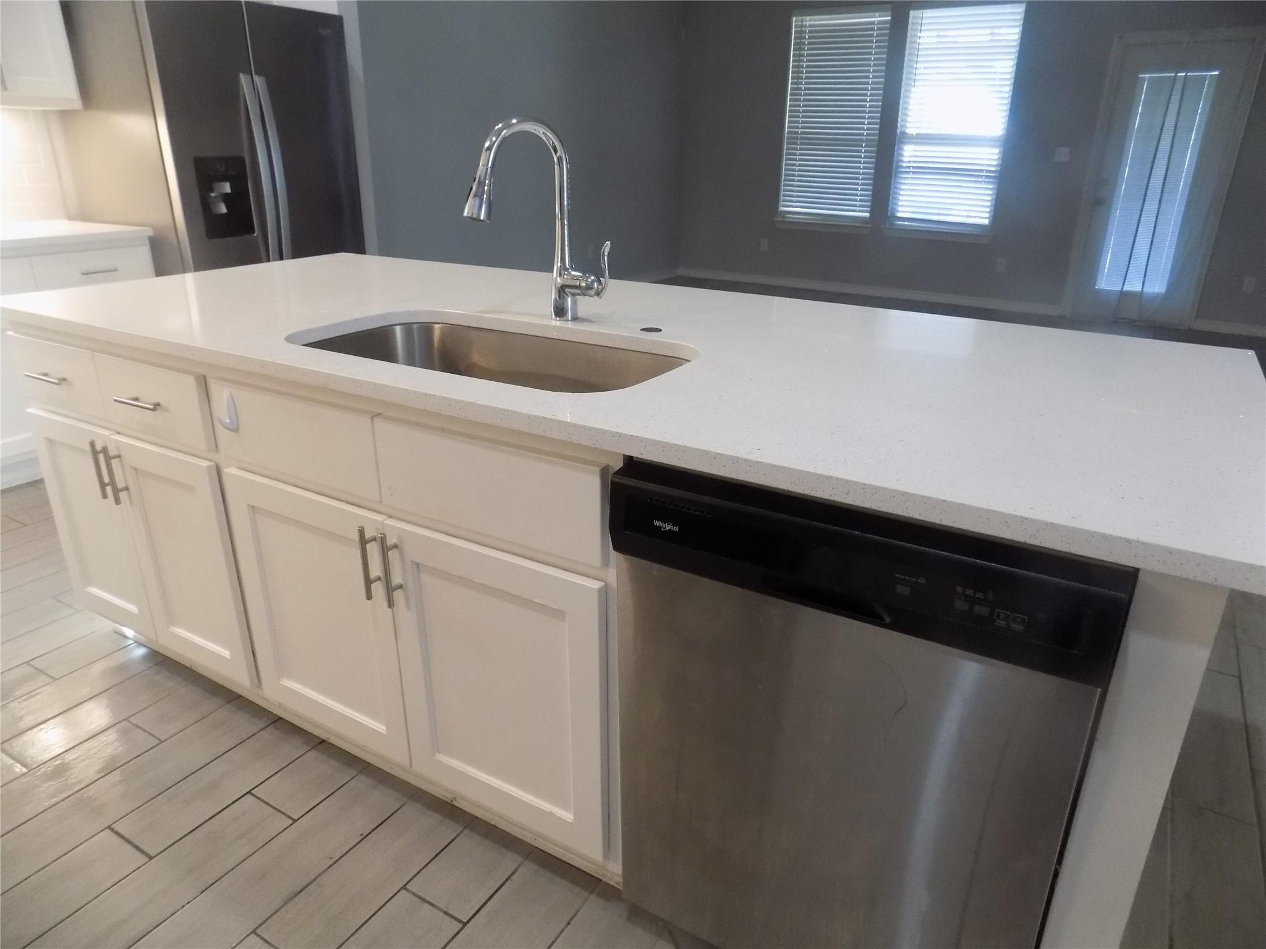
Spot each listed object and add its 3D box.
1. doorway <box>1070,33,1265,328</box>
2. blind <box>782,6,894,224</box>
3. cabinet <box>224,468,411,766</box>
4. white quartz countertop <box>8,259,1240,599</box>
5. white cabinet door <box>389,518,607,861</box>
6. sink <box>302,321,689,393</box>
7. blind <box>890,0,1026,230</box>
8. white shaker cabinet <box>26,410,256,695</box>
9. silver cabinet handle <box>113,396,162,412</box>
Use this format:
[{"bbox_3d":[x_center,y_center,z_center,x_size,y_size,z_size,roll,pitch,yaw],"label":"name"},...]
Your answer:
[{"bbox_3d":[4.015,-2.216,6.440,0.934,2.103,0.120,13,24,29],"label":"doorway"},{"bbox_3d":[1.793,-3.181,7.538,0.869,1.715,0.060,13,24,29],"label":"blind"},{"bbox_3d":[-0.603,0.271,1.621,0.426,0.517,0.021,13,24,29],"label":"cabinet"},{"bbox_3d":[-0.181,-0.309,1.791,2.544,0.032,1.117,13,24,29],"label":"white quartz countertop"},{"bbox_3d":[-0.231,0.362,1.426,0.432,0.522,0.020,13,25,29],"label":"white cabinet door"},{"bbox_3d":[-0.257,-0.118,1.643,0.790,0.225,0.470,13,24,29],"label":"sink"},{"bbox_3d":[2.683,-2.977,7.039,0.871,1.745,0.060,13,24,29],"label":"blind"},{"bbox_3d":[-0.983,0.071,2.129,0.709,0.522,0.560,13,24,29],"label":"white shaker cabinet"},{"bbox_3d":[-0.979,-0.145,1.672,0.139,0.012,0.036,13,24,29],"label":"silver cabinet handle"}]

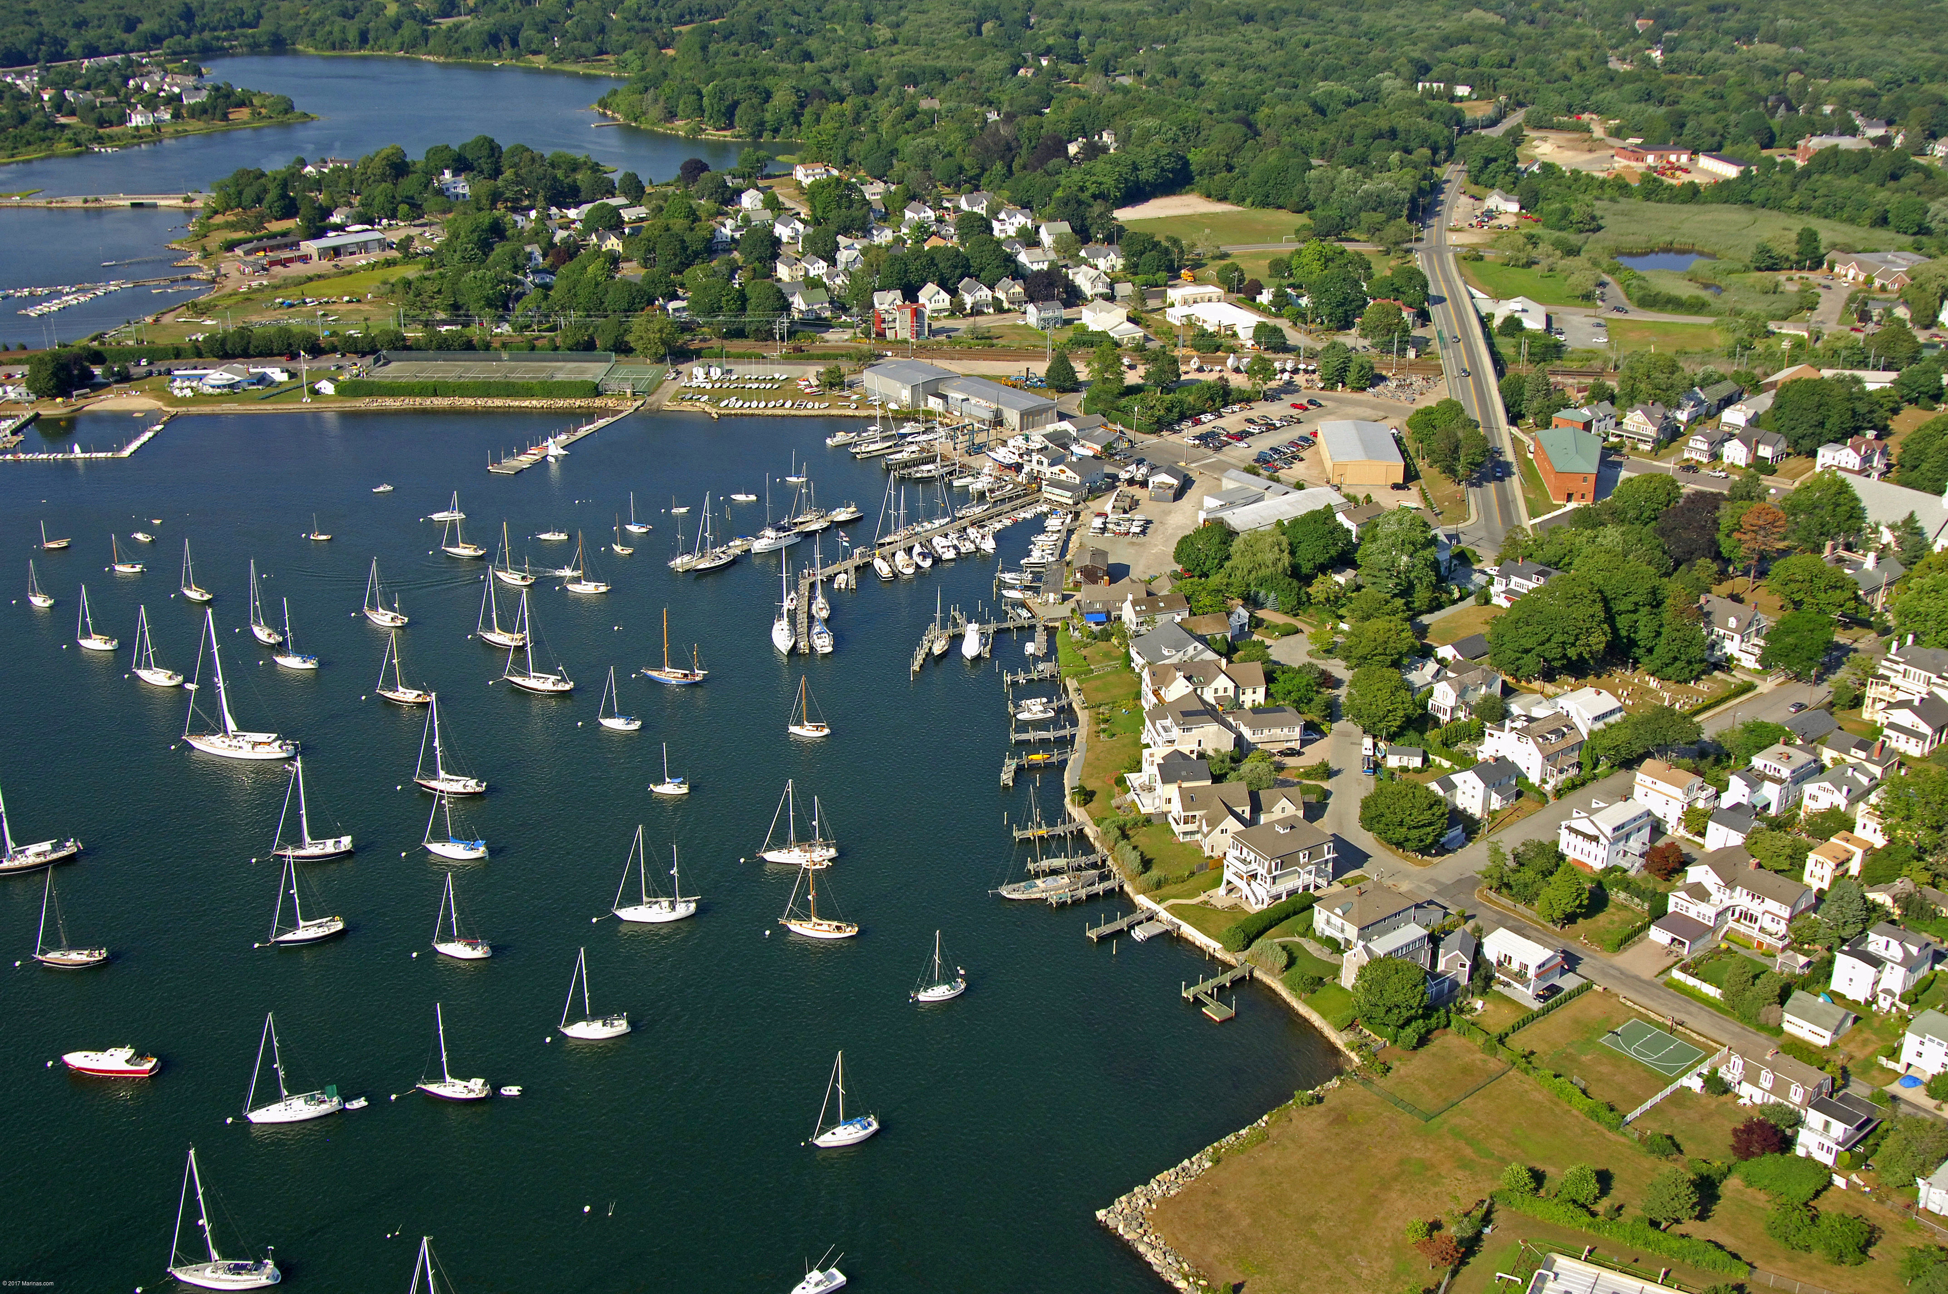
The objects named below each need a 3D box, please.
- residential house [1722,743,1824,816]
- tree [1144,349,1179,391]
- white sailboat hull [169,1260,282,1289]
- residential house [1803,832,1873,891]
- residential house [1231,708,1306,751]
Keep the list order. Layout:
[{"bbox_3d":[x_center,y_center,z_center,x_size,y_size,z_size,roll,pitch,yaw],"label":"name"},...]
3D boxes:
[{"bbox_3d":[139.300,22.540,338.480,16.500,8.500,8.800,-18,28,-35],"label":"residential house"},{"bbox_3d":[57.890,-85.540,599.190,11.500,13.500,11.500,0,22,0],"label":"tree"},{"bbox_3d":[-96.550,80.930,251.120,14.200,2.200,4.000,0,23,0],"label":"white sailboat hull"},{"bbox_3d":[138.420,33.740,312.320,12.000,5.800,5.000,-19,29,-37],"label":"residential house"},{"bbox_3d":[55.606,15.070,369.287,11.300,7.340,8.250,-5,23,-12],"label":"residential house"}]

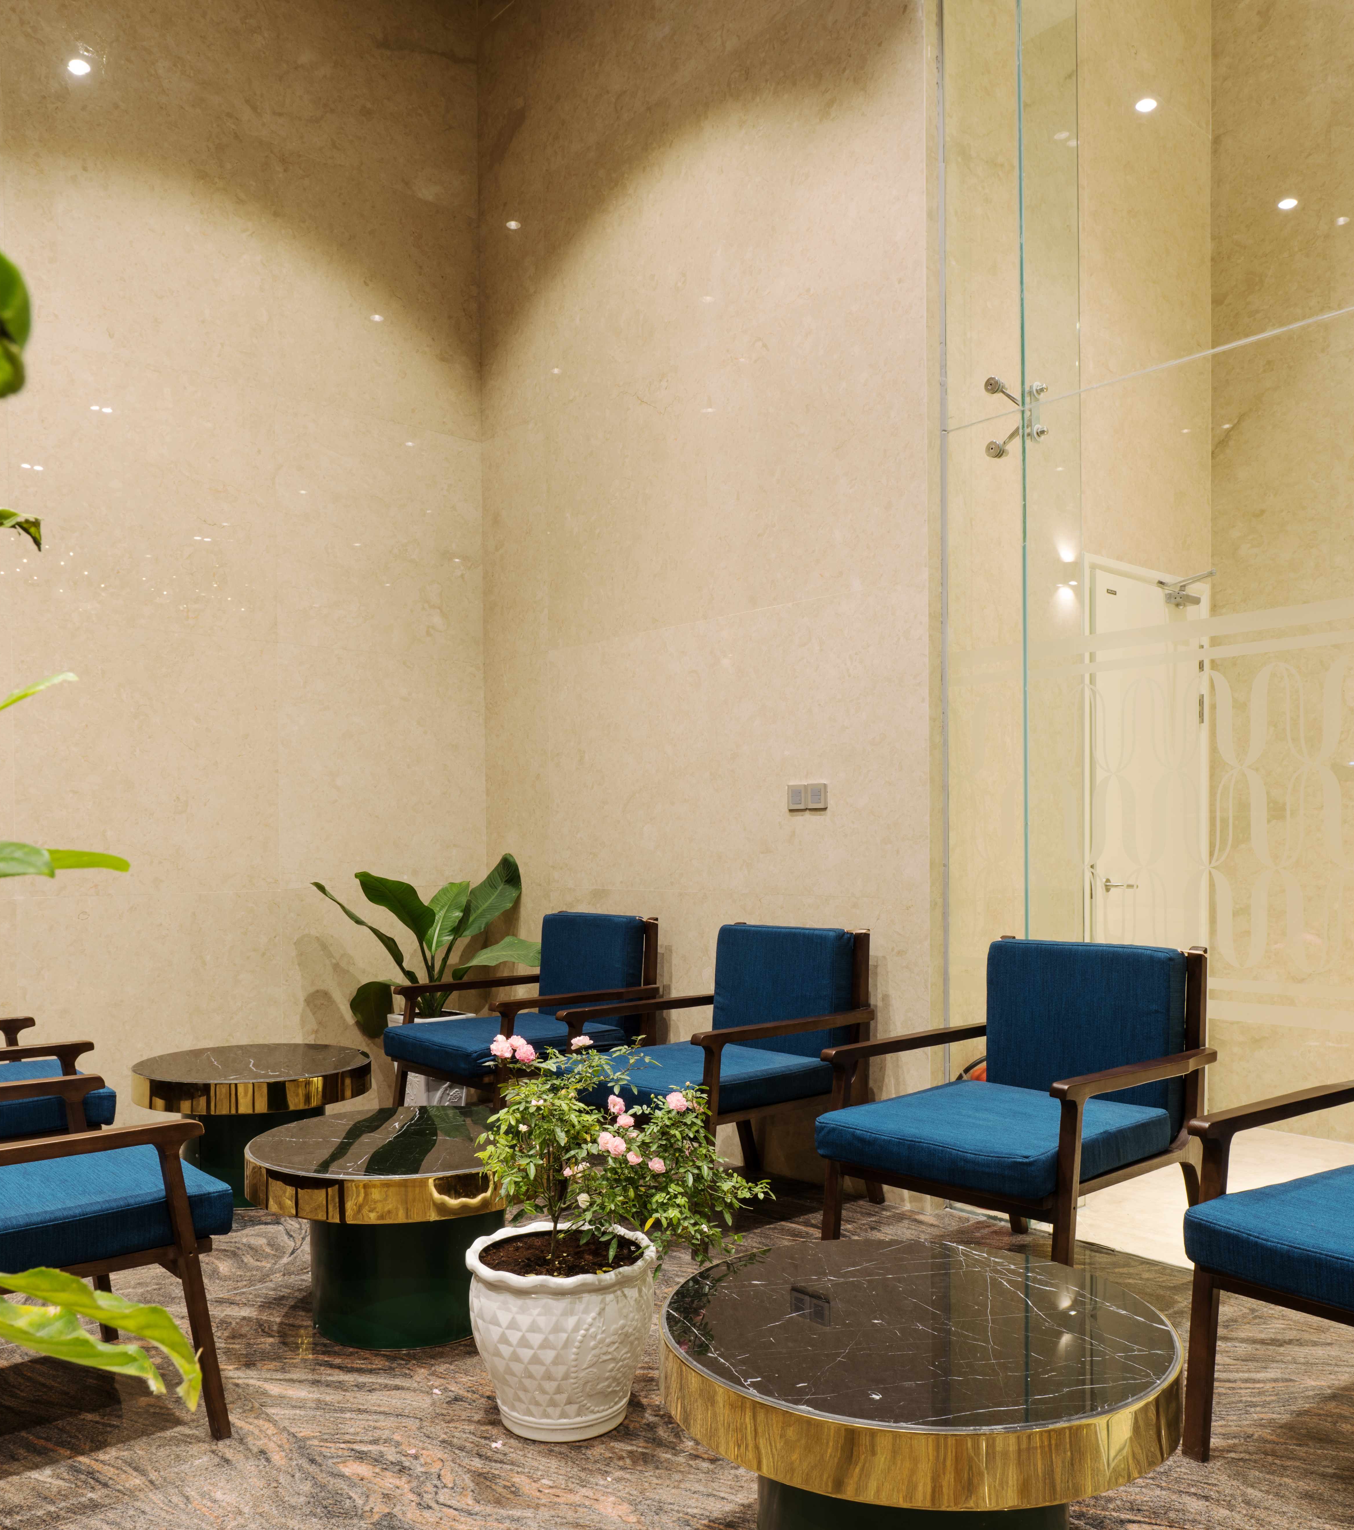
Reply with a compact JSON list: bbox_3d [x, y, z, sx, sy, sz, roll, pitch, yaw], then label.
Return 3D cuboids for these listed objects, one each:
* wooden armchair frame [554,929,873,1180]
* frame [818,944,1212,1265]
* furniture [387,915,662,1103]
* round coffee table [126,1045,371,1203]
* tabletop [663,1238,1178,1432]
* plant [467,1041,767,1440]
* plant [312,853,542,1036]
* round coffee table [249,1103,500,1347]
[{"bbox_3d":[0.141,0.920,3.836,0.804,0.825,0.664,2,-3,-41],"label":"wooden armchair frame"},{"bbox_3d":[0.853,0.866,3.090,0.804,0.825,0.664,2,-4,-43],"label":"frame"},{"bbox_3d":[-0.508,0.972,4.545,0.804,0.825,0.664,2,-3,-42],"label":"furniture"},{"bbox_3d":[-1.347,1.154,4.075,0.726,0.408,0.726,0,-3,0],"label":"round coffee table"},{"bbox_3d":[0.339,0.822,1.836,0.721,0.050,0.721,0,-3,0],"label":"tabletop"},{"bbox_3d":[-0.119,0.886,2.446,0.575,0.711,0.460,0,-3,0],"label":"plant"},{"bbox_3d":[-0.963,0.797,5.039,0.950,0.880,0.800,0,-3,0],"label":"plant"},{"bbox_3d":[-0.620,1.076,2.973,0.726,0.408,0.726,0,-3,0],"label":"round coffee table"}]

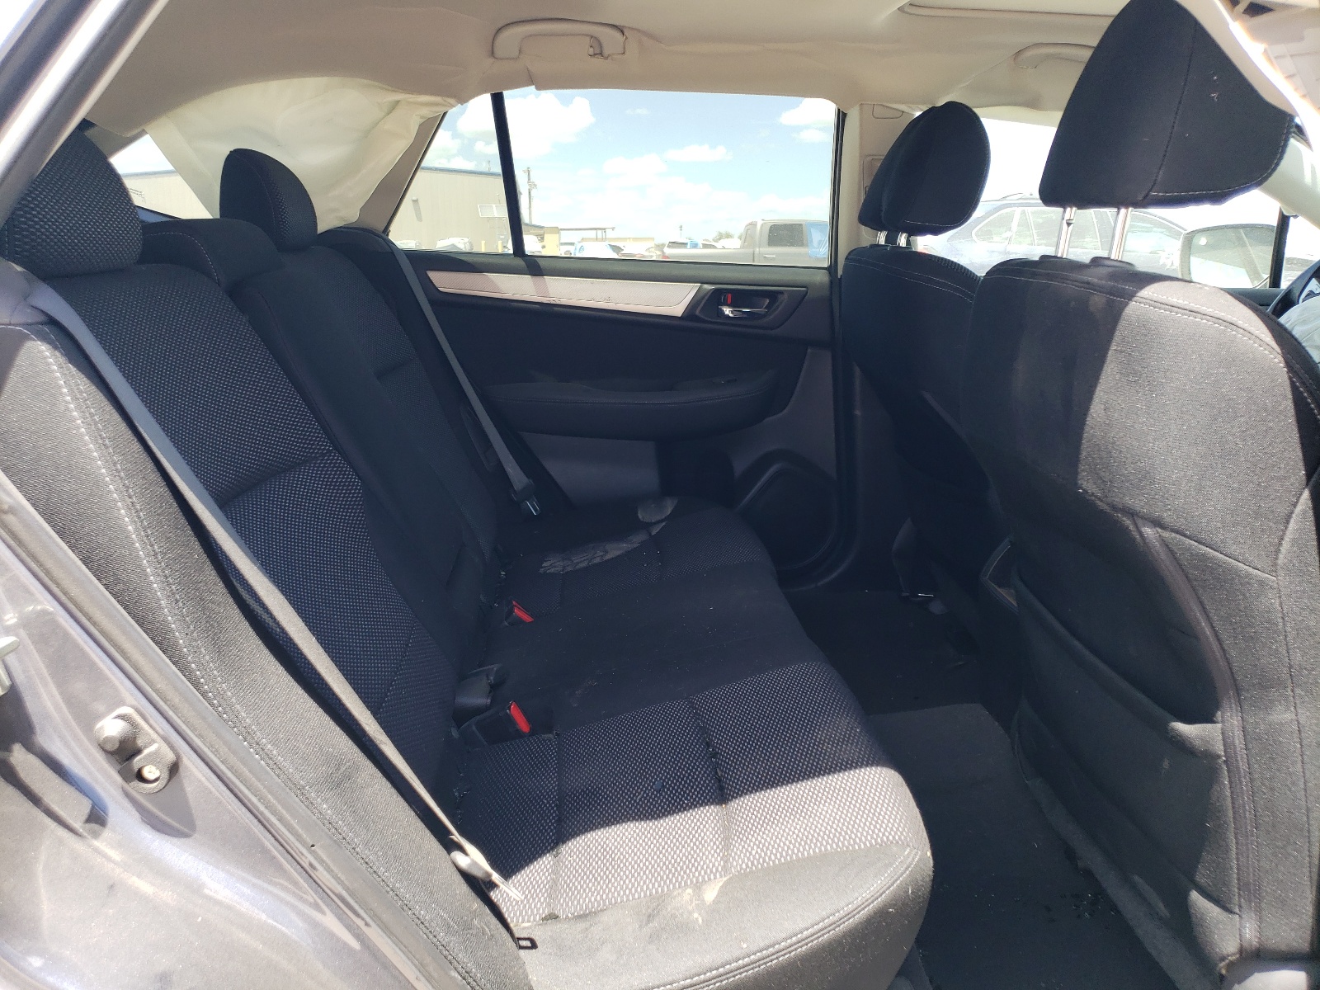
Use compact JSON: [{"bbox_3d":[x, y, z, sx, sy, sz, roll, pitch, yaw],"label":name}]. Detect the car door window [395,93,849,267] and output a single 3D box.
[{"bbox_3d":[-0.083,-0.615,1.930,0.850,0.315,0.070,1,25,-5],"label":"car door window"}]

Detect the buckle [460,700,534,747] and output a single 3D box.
[{"bbox_3d":[-0.213,0.297,1.290,0.078,0.042,0.028,-20,12,7],"label":"buckle"}]

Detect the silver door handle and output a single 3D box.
[{"bbox_3d":[0.174,-0.381,2.050,0.103,0.026,0.024,0,15,-5],"label":"silver door handle"}]

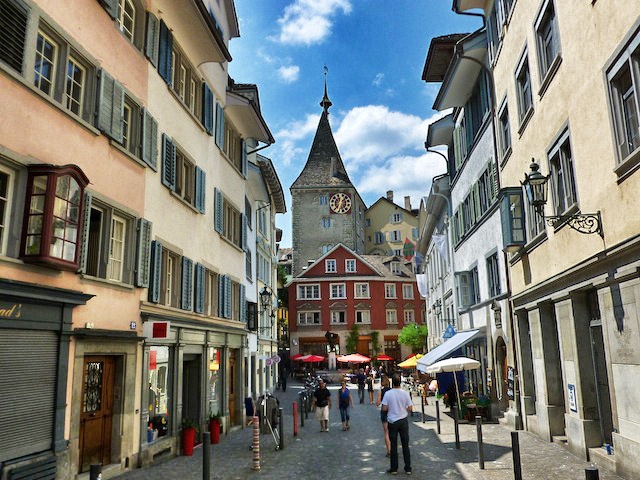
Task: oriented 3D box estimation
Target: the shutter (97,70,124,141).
[{"bbox_3d":[-3.945,-2.493,9.806,0.060,1.120,0.800,-3,-12,9],"label":"shutter"}]

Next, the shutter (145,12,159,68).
[{"bbox_3d":[-3.760,-4.511,11.608,0.060,1.160,0.530,-3,-12,9],"label":"shutter"}]

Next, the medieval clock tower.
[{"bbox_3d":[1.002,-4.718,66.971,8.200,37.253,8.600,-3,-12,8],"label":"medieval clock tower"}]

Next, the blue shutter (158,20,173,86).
[{"bbox_3d":[-3.907,-4.756,13.195,0.080,1.508,0.756,-3,-12,7],"label":"blue shutter"}]

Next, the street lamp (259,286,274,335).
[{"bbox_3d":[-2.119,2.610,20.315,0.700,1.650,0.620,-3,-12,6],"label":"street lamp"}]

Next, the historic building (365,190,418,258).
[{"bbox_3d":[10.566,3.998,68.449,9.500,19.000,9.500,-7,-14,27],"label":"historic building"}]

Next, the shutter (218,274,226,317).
[{"bbox_3d":[-3.350,1.952,17.882,0.070,1.420,0.700,-3,-12,6],"label":"shutter"}]

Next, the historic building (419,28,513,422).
[{"bbox_3d":[10.359,-0.145,21.394,10.000,14.250,9.800,-2,-12,5],"label":"historic building"}]

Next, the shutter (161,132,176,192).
[{"bbox_3d":[-3.792,-1.933,13.072,0.080,1.274,0.779,-3,-12,7],"label":"shutter"}]

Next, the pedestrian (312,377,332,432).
[{"bbox_3d":[0.088,5.428,17.083,0.660,1.720,0.420,-1,-12,1],"label":"pedestrian"}]

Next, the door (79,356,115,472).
[{"bbox_3d":[-4.340,3.313,9.951,0.100,2.094,1.197,-3,-12,8],"label":"door"}]

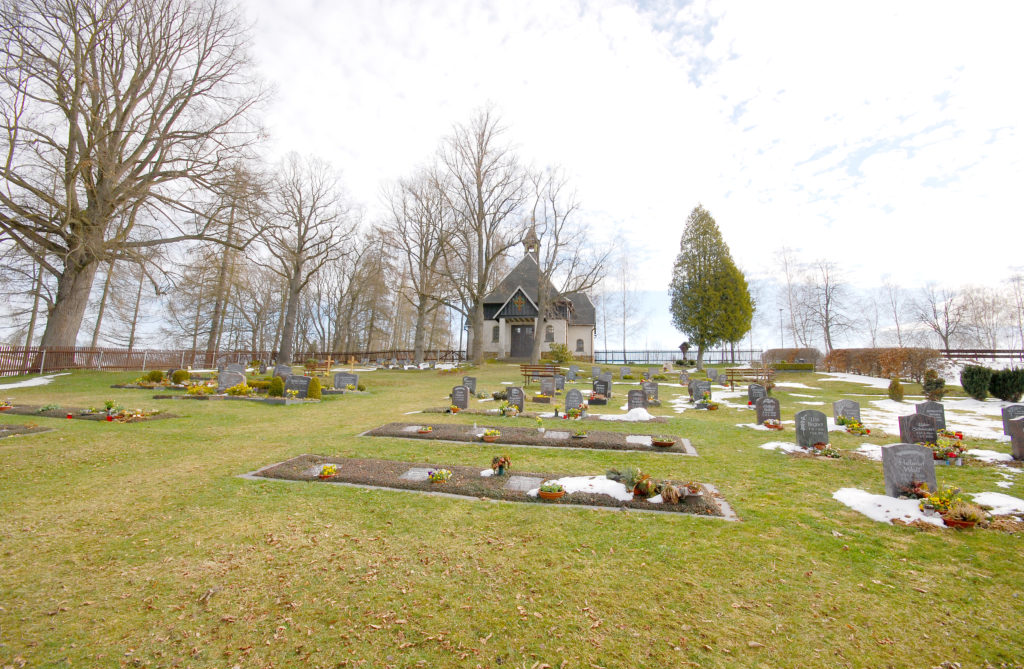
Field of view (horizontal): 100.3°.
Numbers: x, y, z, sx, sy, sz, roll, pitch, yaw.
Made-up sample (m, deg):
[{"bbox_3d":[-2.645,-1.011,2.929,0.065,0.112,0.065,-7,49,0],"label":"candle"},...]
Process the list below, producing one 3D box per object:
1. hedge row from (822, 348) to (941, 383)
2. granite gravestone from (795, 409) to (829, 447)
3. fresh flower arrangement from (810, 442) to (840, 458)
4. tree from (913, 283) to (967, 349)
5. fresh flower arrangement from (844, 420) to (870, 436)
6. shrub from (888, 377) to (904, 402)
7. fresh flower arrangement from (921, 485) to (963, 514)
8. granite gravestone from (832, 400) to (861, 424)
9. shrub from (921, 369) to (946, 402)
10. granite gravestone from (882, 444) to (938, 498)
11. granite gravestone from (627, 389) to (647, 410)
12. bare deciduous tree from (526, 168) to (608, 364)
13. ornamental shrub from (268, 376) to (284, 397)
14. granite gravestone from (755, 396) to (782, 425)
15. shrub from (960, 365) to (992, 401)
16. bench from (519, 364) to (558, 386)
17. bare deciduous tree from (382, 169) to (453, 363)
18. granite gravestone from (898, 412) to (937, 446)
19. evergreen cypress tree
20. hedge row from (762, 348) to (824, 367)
[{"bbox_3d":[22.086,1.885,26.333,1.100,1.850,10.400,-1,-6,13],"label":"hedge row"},{"bbox_3d":[5.094,1.594,7.237,0.460,0.620,0.130,-1,-7,13],"label":"granite gravestone"},{"bbox_3d":[4.955,1.828,6.760,0.390,0.170,0.290,-1,-7,13],"label":"fresh flower arrangement"},{"bbox_3d":[40.447,-1.180,40.420,3.700,7.000,3.700,-1,-7,13],"label":"tree"},{"bbox_3d":[6.644,1.786,8.215,0.400,0.250,0.290,-1,-7,13],"label":"fresh flower arrangement"},{"bbox_3d":[15.582,2.221,17.351,0.470,0.950,0.470,0,-6,12],"label":"shrub"},{"bbox_3d":[4.573,1.758,4.553,0.380,0.310,0.340,0,-8,11],"label":"fresh flower arrangement"},{"bbox_3d":[8.980,2.072,11.438,0.560,0.700,0.120,0,-6,12],"label":"granite gravestone"},{"bbox_3d":[12.469,1.465,12.660,0.560,1.000,0.560,-1,-7,13],"label":"shrub"},{"bbox_3d":[4.913,1.685,5.267,0.490,0.640,0.120,0,-6,11],"label":"granite gravestone"},{"bbox_3d":[3.361,1.809,11.433,0.470,0.640,0.140,0,-8,11],"label":"granite gravestone"},{"bbox_3d":[4.065,-4.653,31.234,5.800,13.600,5.800,0,-6,12],"label":"bare deciduous tree"},{"bbox_3d":[-7.093,1.579,12.875,0.430,0.640,0.430,0,-8,11],"label":"ornamental shrub"},{"bbox_3d":[6.744,2.015,11.244,0.520,0.730,0.120,0,-6,12],"label":"granite gravestone"},{"bbox_3d":[13.847,1.407,12.764,0.680,1.060,0.680,-1,-7,13],"label":"shrub"},{"bbox_3d":[1.335,1.873,19.392,1.780,0.950,0.600,0,-8,14],"label":"bench"},{"bbox_3d":[-7.932,-5.659,37.972,6.200,16.200,6.000,-1,-7,13],"label":"bare deciduous tree"},{"bbox_3d":[7.232,1.729,7.622,0.430,0.610,0.160,0,-8,11],"label":"granite gravestone"},{"bbox_3d":[15.713,-3.971,34.000,6.200,13.600,6.100,0,-8,11],"label":"evergreen cypress tree"},{"bbox_3d":[21.905,2.051,33.600,4.000,1.750,1.400,0,-8,11],"label":"hedge row"}]

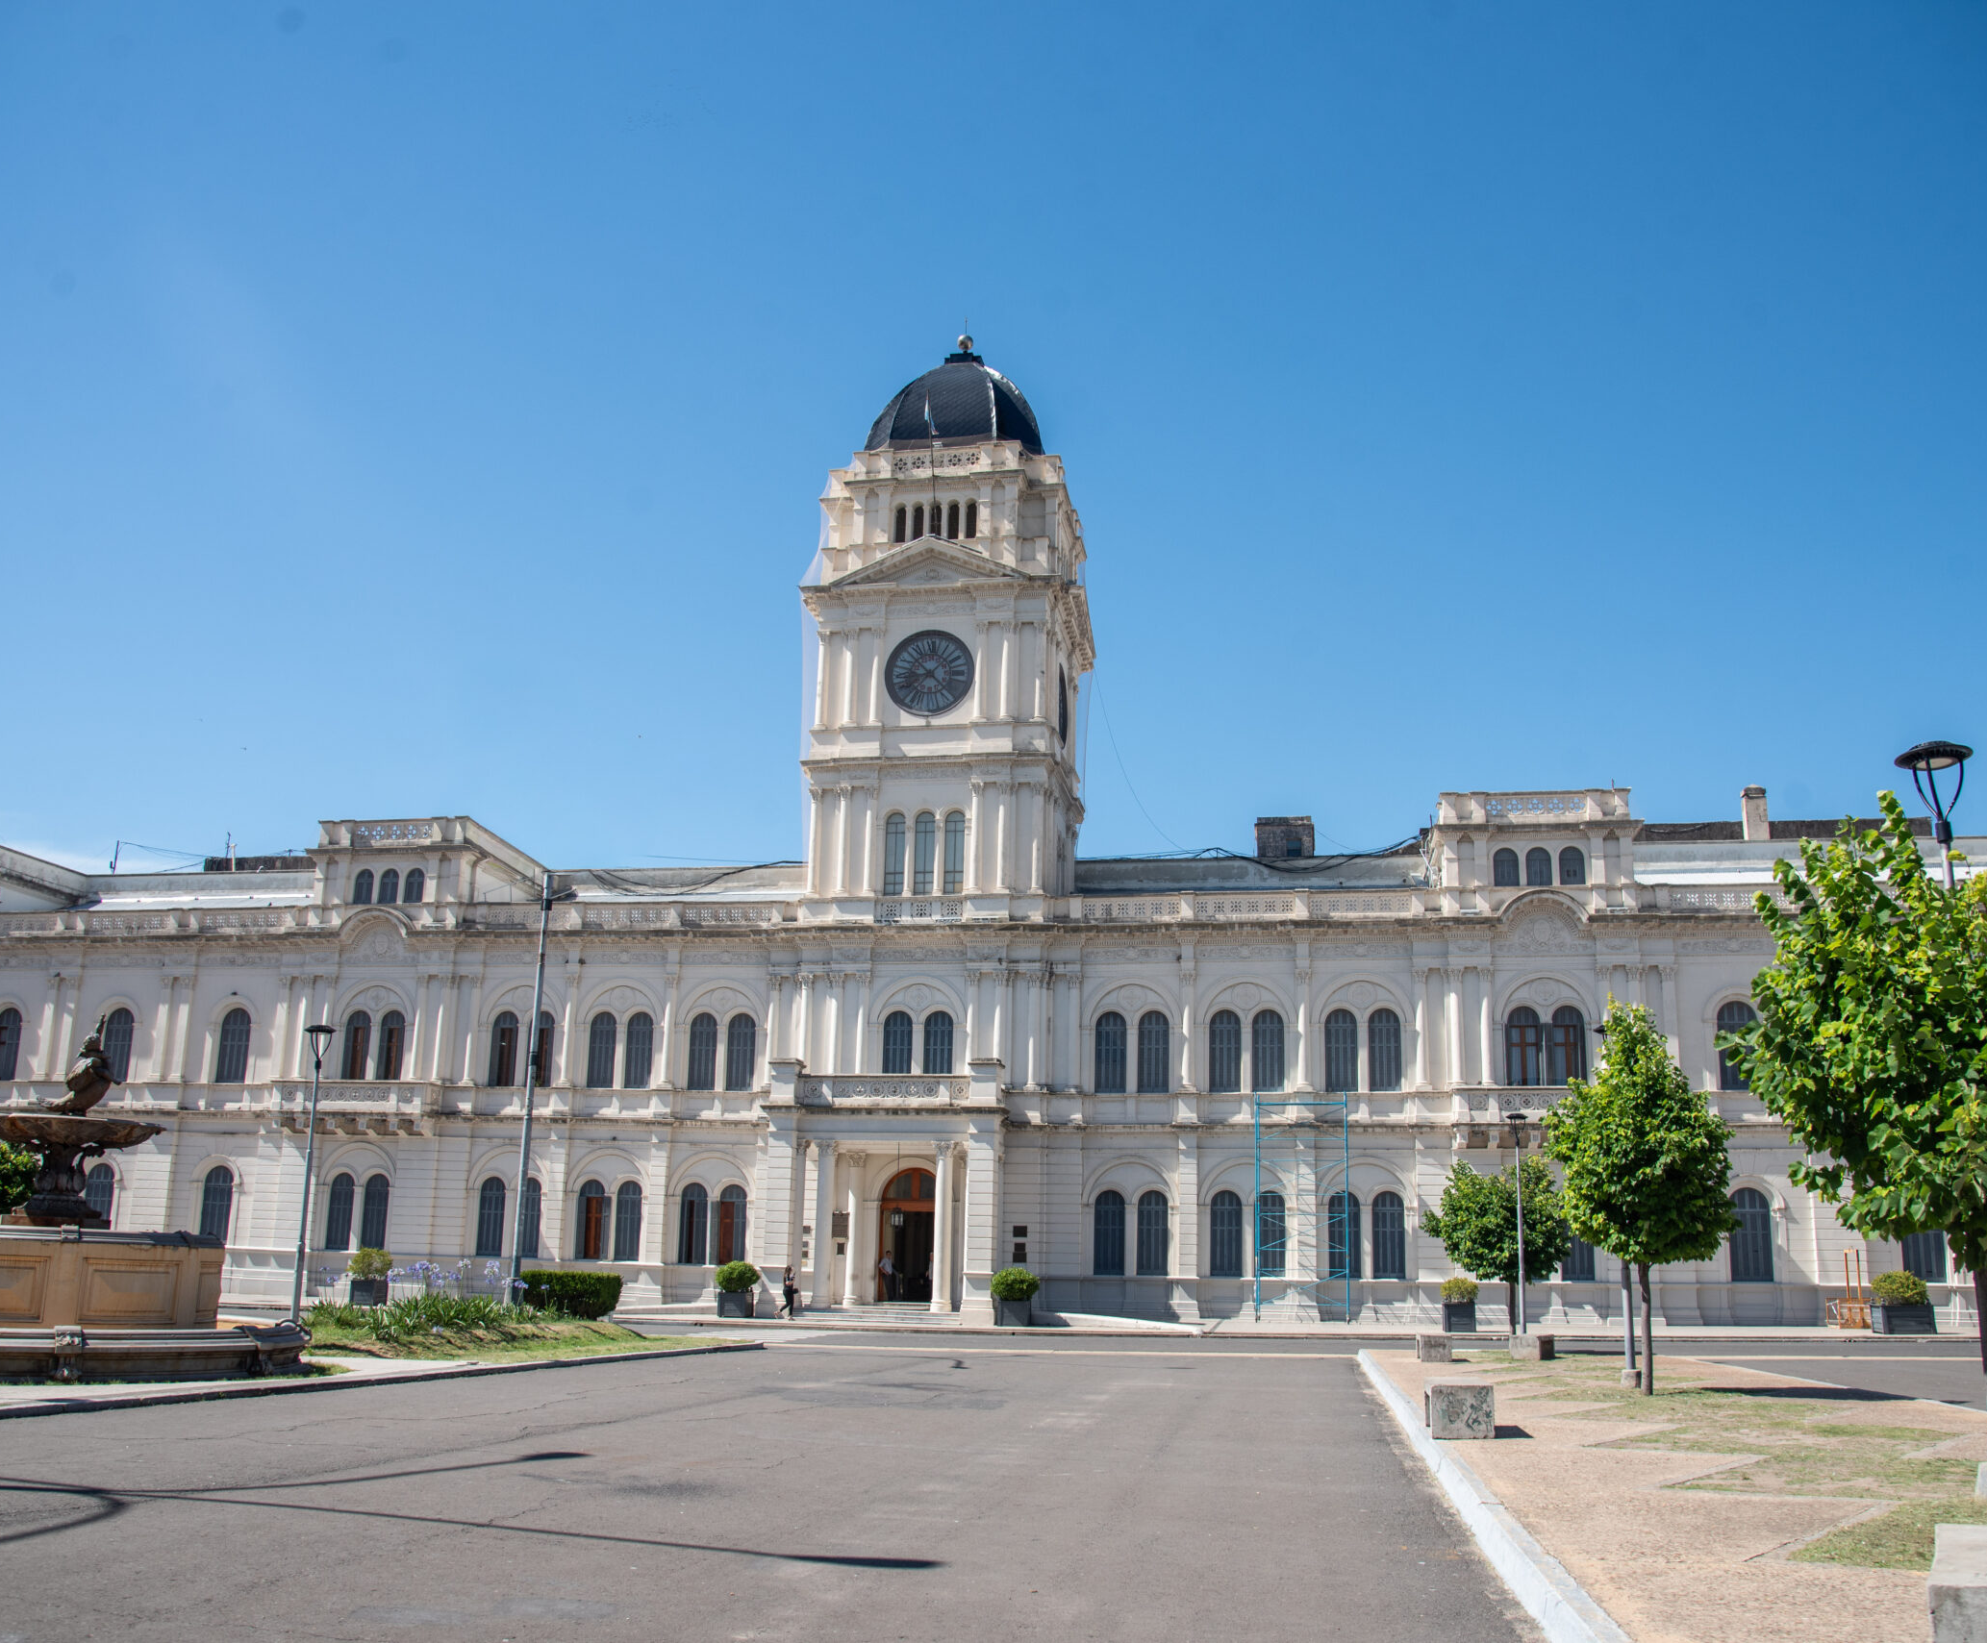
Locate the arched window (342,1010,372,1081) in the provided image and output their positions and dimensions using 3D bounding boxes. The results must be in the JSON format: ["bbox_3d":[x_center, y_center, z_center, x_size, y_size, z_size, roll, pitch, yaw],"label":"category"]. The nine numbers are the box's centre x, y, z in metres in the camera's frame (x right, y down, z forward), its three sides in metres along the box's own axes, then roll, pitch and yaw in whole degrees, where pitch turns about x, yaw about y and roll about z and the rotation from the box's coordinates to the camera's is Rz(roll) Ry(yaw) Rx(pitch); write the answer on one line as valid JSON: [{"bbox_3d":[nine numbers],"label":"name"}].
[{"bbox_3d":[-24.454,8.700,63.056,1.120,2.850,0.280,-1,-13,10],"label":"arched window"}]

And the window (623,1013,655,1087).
[{"bbox_3d":[-13.130,8.493,60.905,1.120,2.850,0.280,-1,-13,10],"label":"window"}]

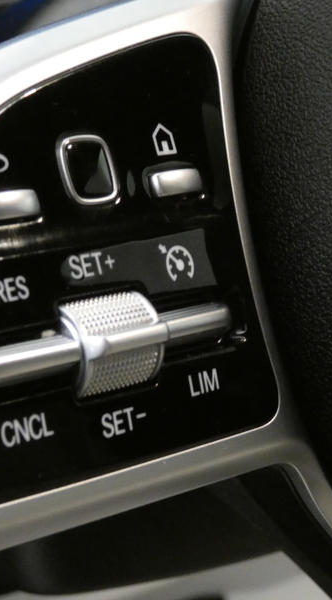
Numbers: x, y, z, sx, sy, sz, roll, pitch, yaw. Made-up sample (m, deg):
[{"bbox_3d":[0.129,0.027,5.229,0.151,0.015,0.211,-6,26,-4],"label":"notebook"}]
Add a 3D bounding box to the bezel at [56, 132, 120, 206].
[{"bbox_3d":[-0.011,-0.018,0.230,0.002,0.010,0.009,-11,0,44],"label":"bezel"}]

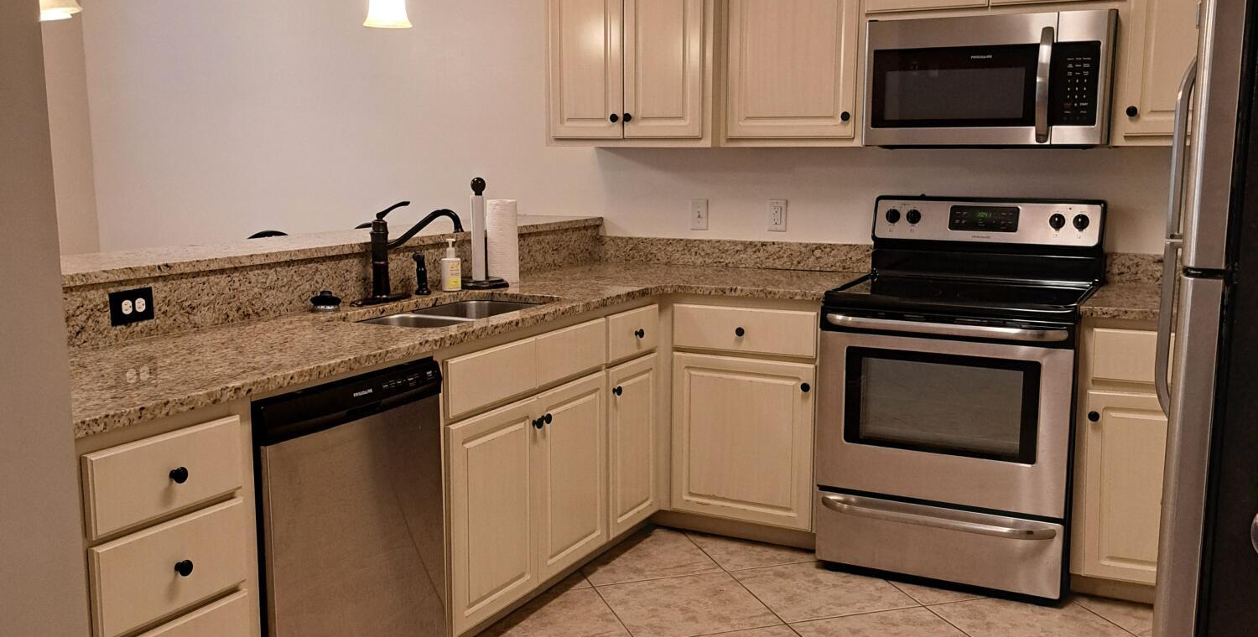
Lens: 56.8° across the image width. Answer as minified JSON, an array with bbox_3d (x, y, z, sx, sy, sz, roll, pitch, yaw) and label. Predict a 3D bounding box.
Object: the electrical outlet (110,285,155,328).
[{"bbox_3d":[-1.166,-0.026,2.736,0.012,0.076,0.123,4,9,26],"label":"electrical outlet"}]

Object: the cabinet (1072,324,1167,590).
[{"bbox_3d":[1.651,0.393,3.639,0.410,0.840,0.610,4,9,27],"label":"cabinet"}]

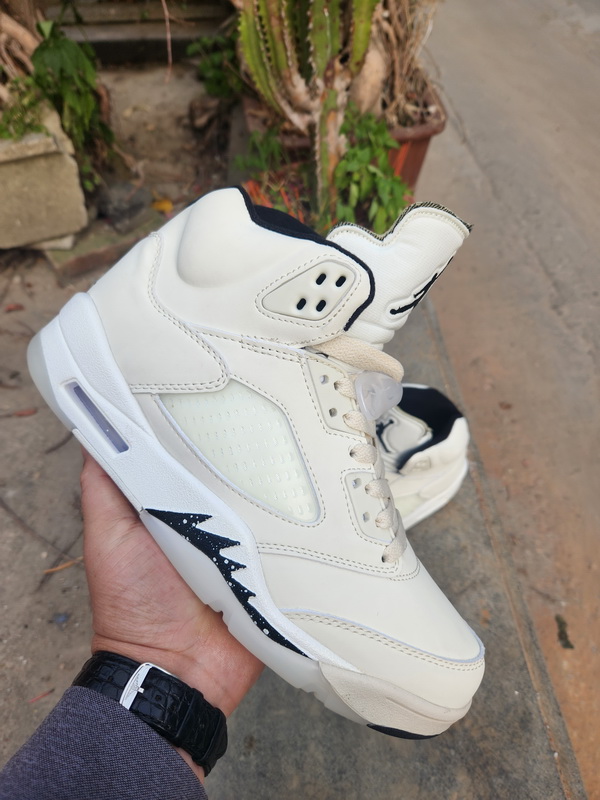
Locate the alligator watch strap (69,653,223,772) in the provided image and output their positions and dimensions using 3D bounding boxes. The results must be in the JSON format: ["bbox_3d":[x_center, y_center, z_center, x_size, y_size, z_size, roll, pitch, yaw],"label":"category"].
[{"bbox_3d":[-0.067,0.139,0.236,0.068,0.052,0.022,34,43,-4],"label":"alligator watch strap"}]

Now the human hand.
[{"bbox_3d":[-0.046,0.080,0.275,0.105,0.075,0.145,40,34,4],"label":"human hand"}]

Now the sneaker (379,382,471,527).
[{"bbox_3d":[0.059,0.084,0.556,0.300,0.155,0.115,-24,49,-19],"label":"sneaker"}]

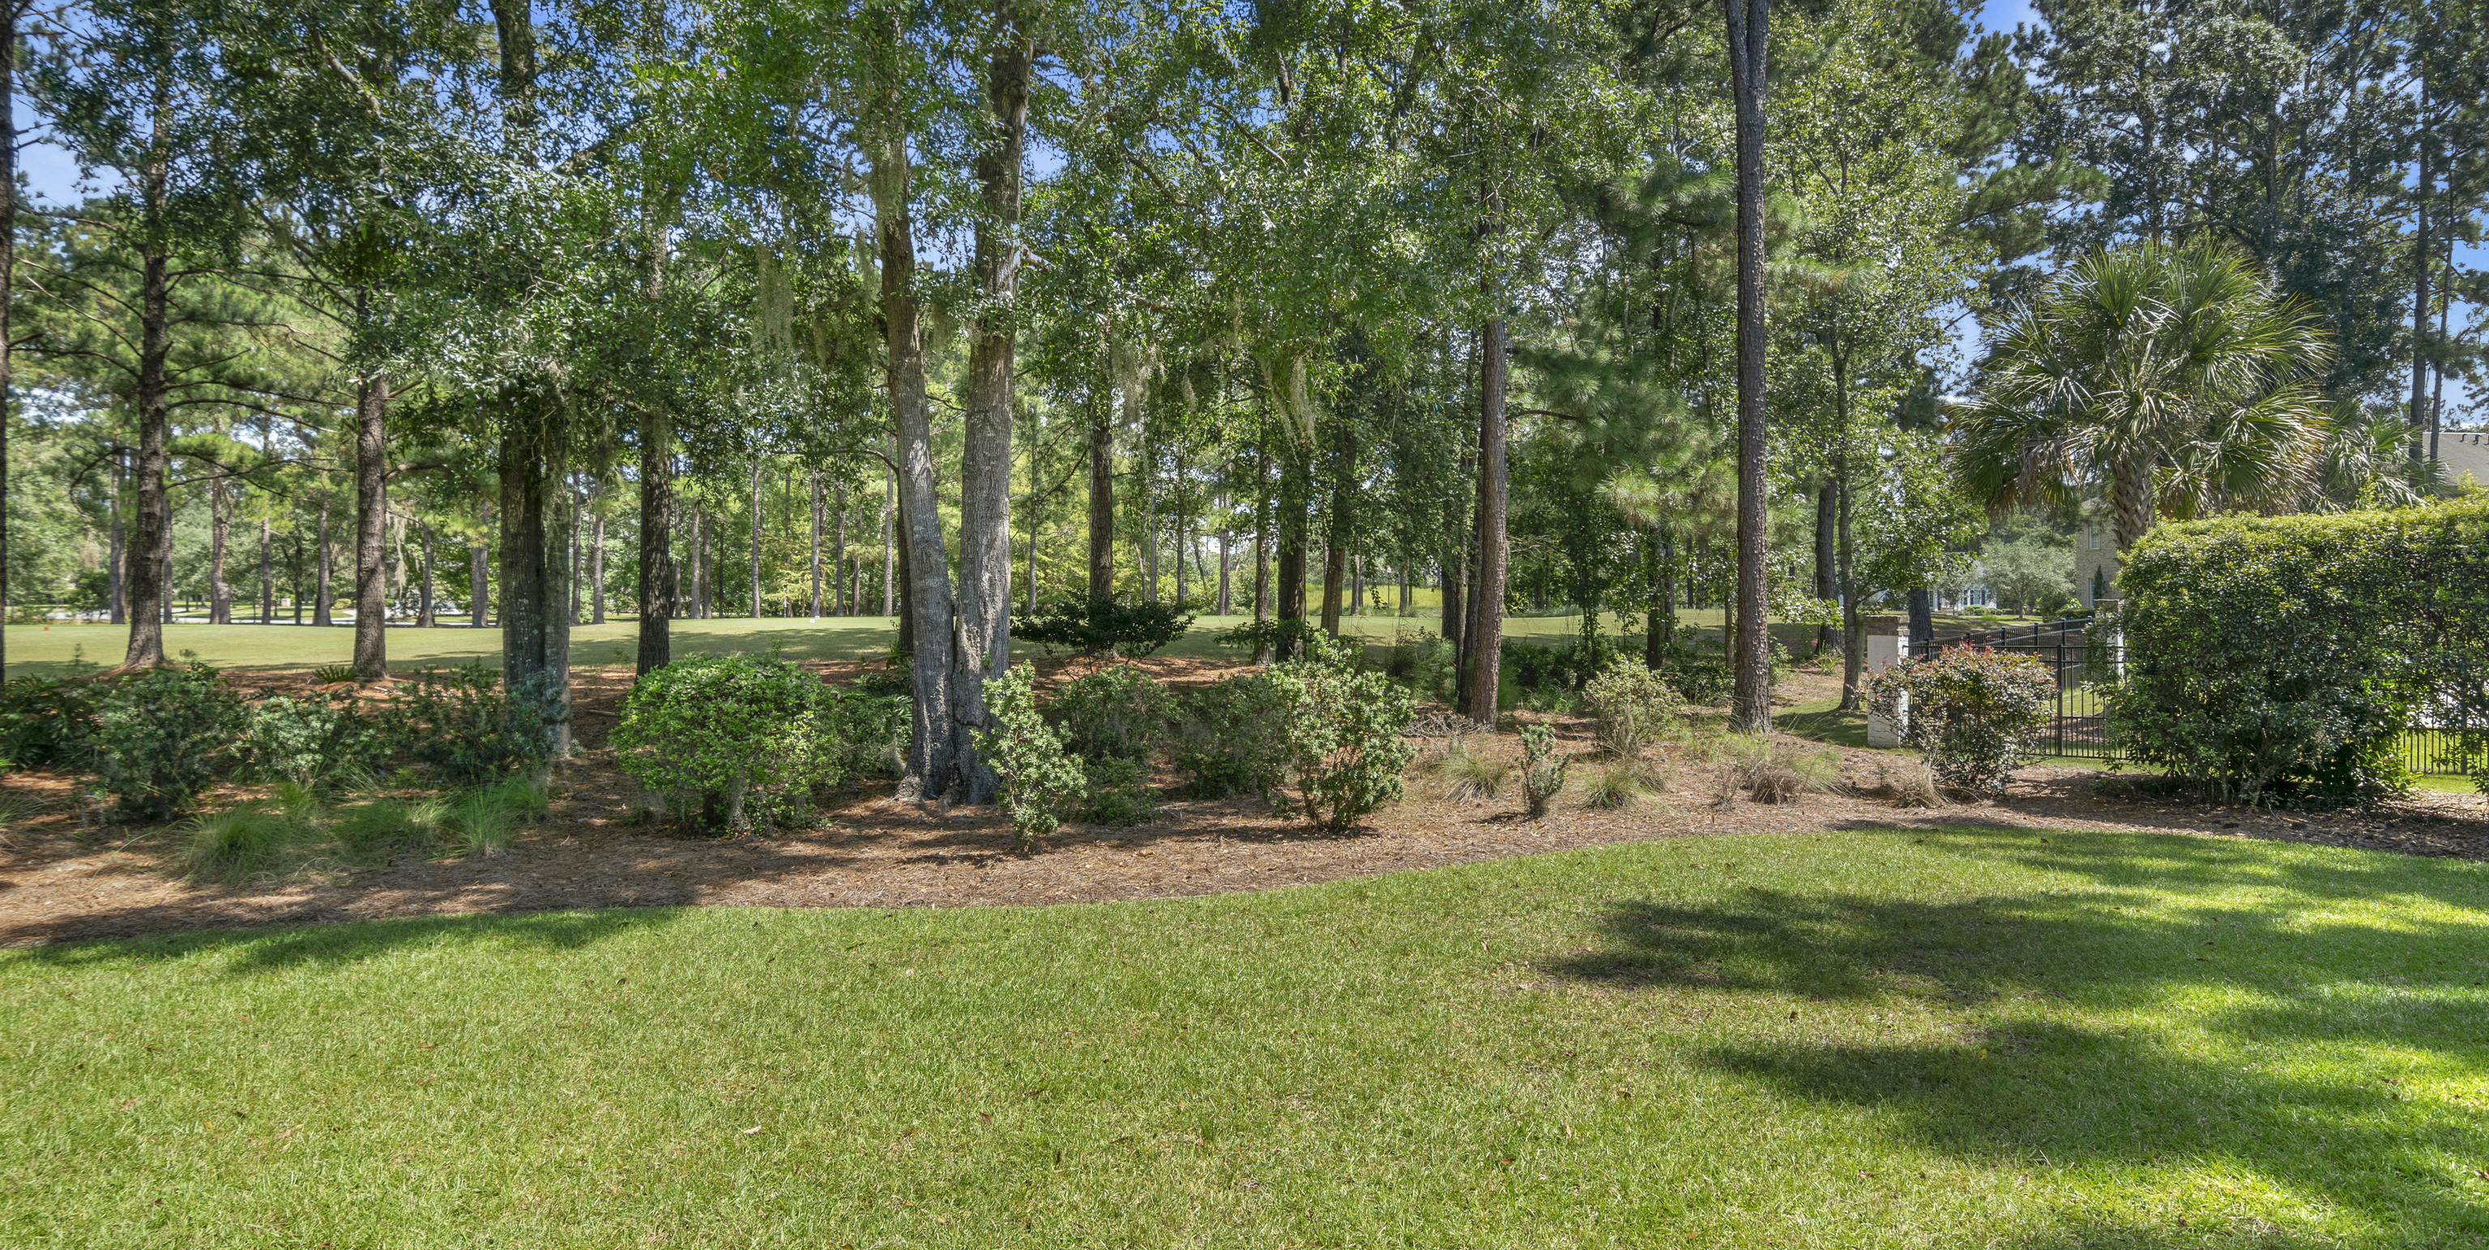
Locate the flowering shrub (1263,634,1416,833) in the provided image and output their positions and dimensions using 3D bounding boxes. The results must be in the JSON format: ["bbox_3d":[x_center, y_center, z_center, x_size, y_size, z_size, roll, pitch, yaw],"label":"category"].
[{"bbox_3d":[0.745,0.844,8.650,1.200,1.540,1.100,0,0,5],"label":"flowering shrub"}]

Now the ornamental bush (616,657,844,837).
[{"bbox_3d":[-3.748,0.865,8.000,1.520,1.280,1.380,0,0,0],"label":"ornamental bush"}]

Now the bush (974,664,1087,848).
[{"bbox_3d":[-1.530,0.944,7.950,0.800,1.330,0.700,0,0,-11],"label":"bush"}]

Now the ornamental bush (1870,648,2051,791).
[{"bbox_3d":[6.301,0.844,9.700,1.480,1.279,1.380,0,0,0],"label":"ornamental bush"}]

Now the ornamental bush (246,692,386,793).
[{"bbox_3d":[-8.563,1.076,10.200,1.120,0.897,1.000,0,0,0],"label":"ornamental bush"}]

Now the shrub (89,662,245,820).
[{"bbox_3d":[-8.863,0.952,9.100,1.000,1.270,1.000,0,0,-44],"label":"shrub"}]

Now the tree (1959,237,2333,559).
[{"bbox_3d":[13.868,-2.300,17.000,4.500,7.100,4.500,0,0,39],"label":"tree"}]

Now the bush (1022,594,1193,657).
[{"bbox_3d":[-2.231,0.046,17.500,2.850,1.020,2.300,0,0,-7],"label":"bush"}]

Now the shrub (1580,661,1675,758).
[{"bbox_3d":[4.018,0.887,11.600,0.980,1.040,0.930,0,0,0],"label":"shrub"}]

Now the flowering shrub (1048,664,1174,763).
[{"bbox_3d":[-1.216,0.853,10.100,1.170,0.959,1.050,0,0,0],"label":"flowering shrub"}]

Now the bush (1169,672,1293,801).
[{"bbox_3d":[-0.132,1.011,10.000,1.150,1.160,1.050,0,0,-1],"label":"bush"}]

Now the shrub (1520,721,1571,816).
[{"bbox_3d":[2.513,1.204,9.250,0.420,0.780,0.400,0,0,15],"label":"shrub"}]

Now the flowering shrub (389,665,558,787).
[{"bbox_3d":[-7.319,0.951,10.500,1.420,1.126,1.250,0,0,0],"label":"flowering shrub"}]

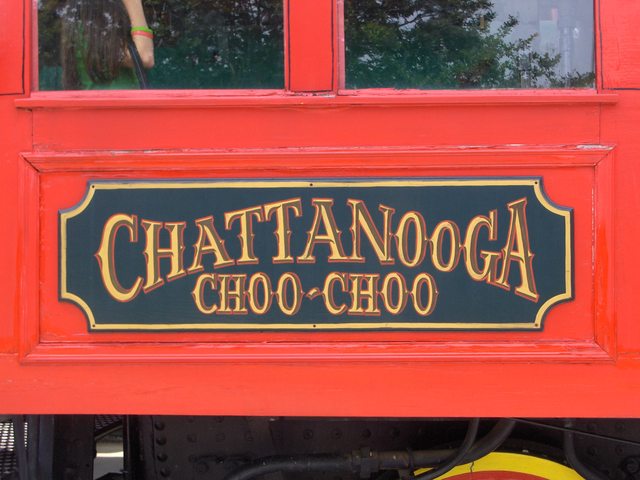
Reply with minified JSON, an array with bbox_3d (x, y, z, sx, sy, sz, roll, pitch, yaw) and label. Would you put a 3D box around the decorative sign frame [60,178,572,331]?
[{"bbox_3d":[-0.007,0.038,3.520,1.301,0.390,0.028,0,1,2],"label":"decorative sign frame"}]

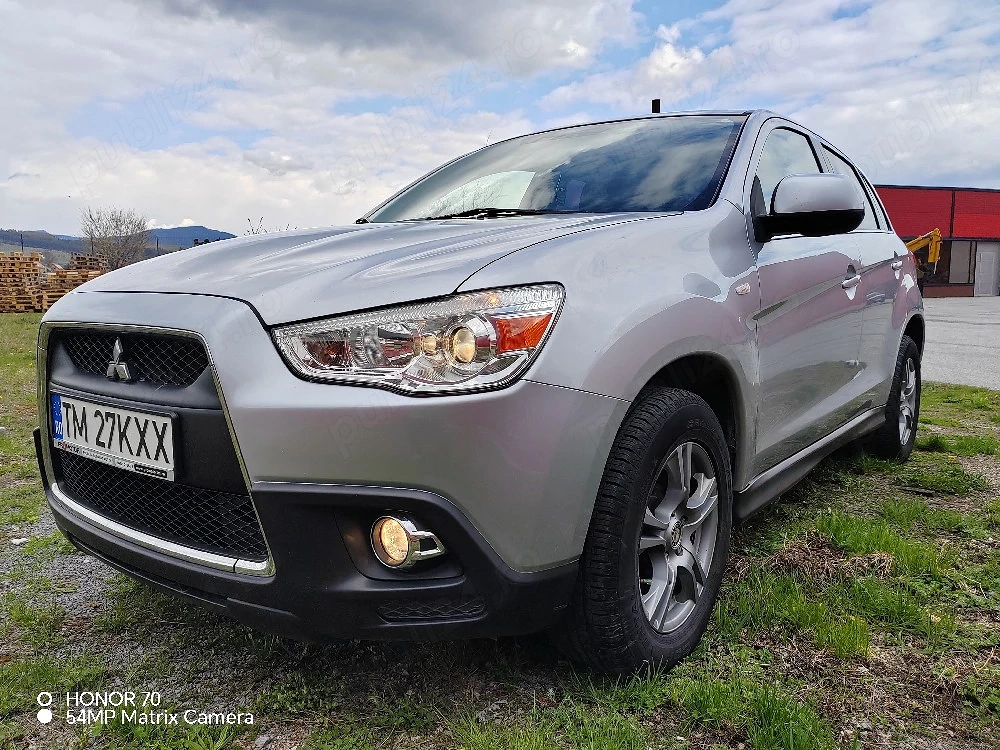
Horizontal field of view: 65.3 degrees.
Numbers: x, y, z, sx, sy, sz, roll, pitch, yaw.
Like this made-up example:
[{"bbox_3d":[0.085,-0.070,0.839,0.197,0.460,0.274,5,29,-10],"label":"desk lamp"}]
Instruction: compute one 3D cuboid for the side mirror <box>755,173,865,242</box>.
[{"bbox_3d":[0.897,-0.487,2.280,0.245,0.205,0.230,5,8,38],"label":"side mirror"}]

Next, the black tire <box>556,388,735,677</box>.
[{"bbox_3d":[0.347,0.368,1.931,0.220,0.675,0.675,5,8,38],"label":"black tire"}]

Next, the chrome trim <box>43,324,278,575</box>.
[{"bbox_3d":[-0.799,0.117,1.664,0.965,0.460,0.120,5,8,38],"label":"chrome trim"}]

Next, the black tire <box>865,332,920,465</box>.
[{"bbox_3d":[1.988,0.120,4.024,0.220,0.675,0.675,5,8,38],"label":"black tire"}]

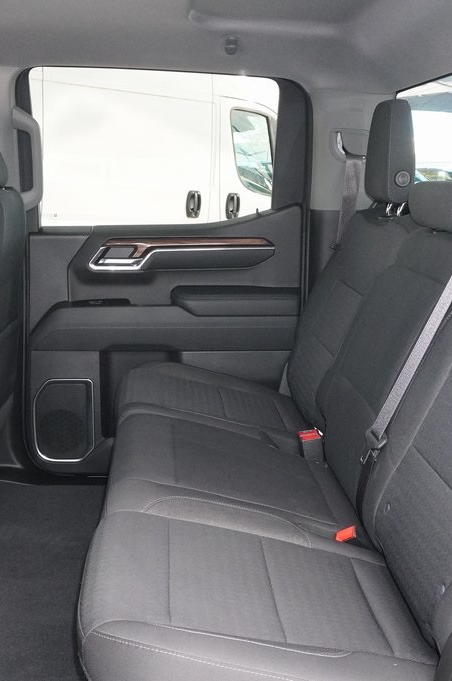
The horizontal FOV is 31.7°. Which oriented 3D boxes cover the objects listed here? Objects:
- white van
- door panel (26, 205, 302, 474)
[{"bbox_3d":[-1.409,-1.057,5.632,5.600,2.530,2.080,-10,17,-41],"label":"white van"},{"bbox_3d":[-0.178,0.016,2.327,0.810,0.820,0.130,1,13,-5],"label":"door panel"}]

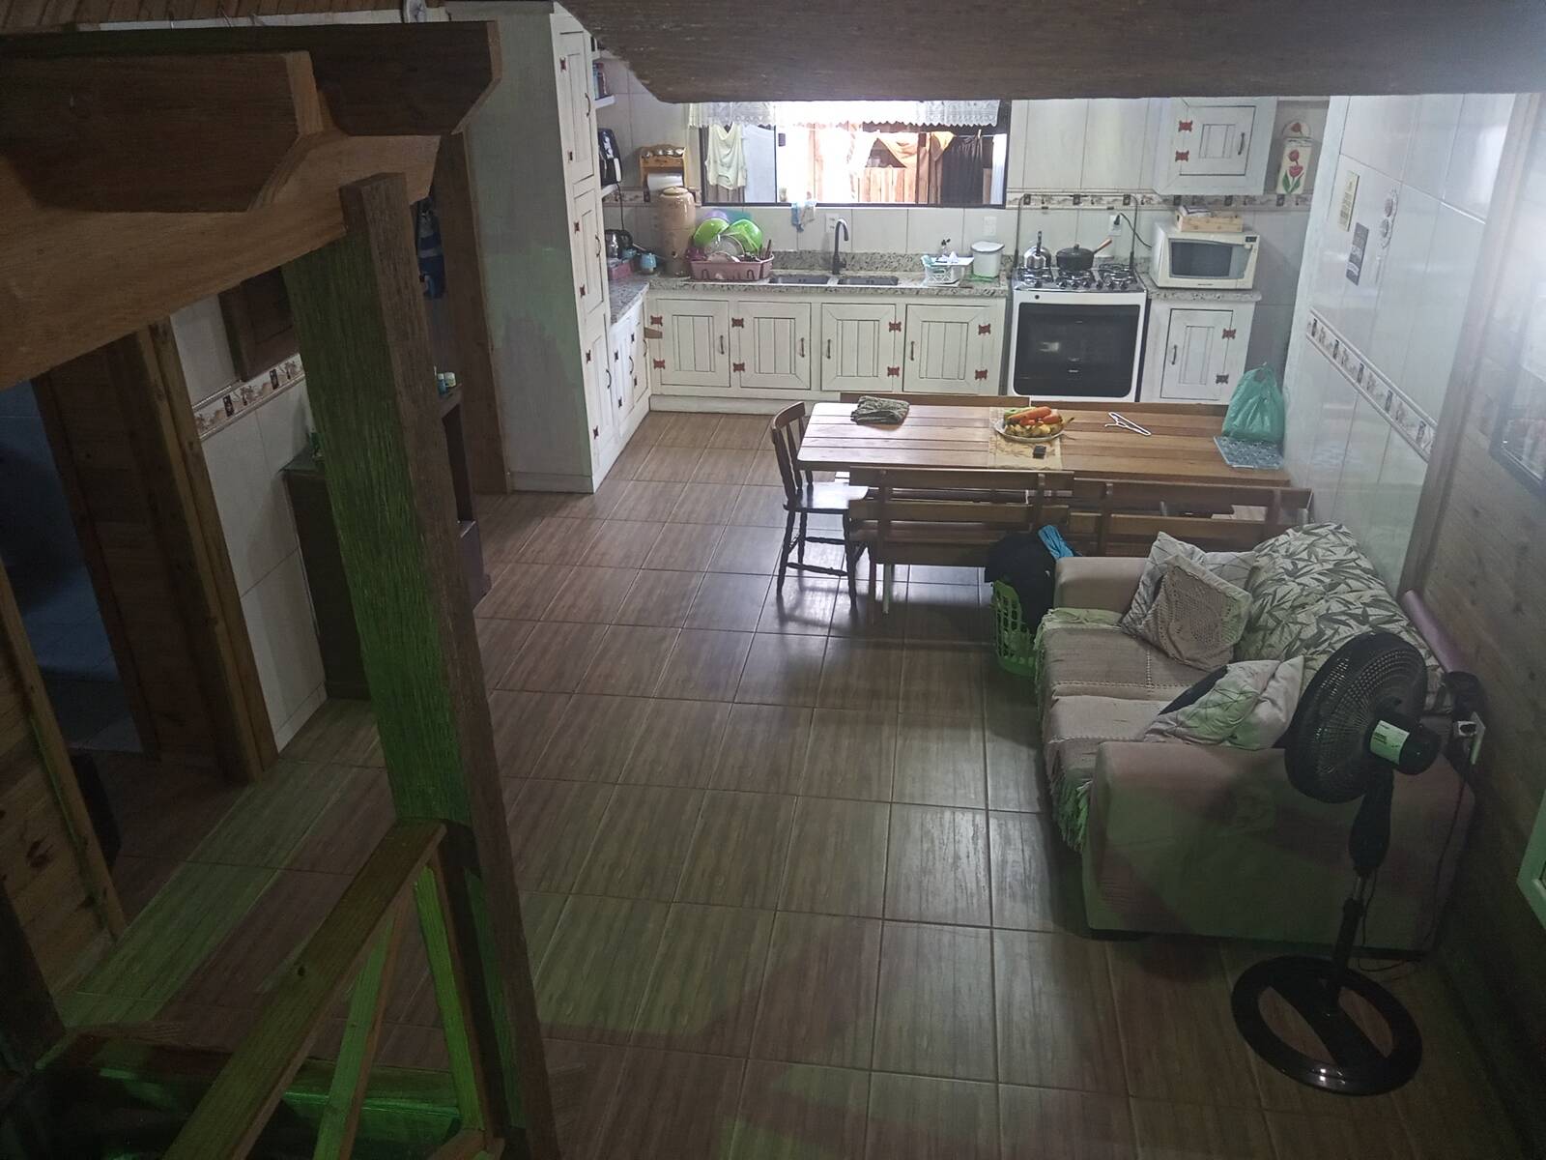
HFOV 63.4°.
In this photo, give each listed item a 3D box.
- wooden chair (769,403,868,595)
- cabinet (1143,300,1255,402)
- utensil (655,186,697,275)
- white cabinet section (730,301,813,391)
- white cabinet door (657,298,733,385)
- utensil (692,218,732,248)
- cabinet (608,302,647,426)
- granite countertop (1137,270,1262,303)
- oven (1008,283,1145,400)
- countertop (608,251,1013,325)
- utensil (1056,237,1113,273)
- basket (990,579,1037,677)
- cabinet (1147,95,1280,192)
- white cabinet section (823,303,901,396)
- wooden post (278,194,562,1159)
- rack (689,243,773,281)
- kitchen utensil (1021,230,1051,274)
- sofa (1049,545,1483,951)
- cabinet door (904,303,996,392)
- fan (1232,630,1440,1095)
[{"bbox_3d":[0.252,-0.351,5.670,0.430,0.830,0.410,9,27,19],"label":"wooden chair"},{"bbox_3d":[2.609,-1.418,7.866,0.611,0.789,0.515,3,25,7],"label":"cabinet"},{"bbox_3d":[-0.614,-2.249,8.047,0.242,0.544,0.238,3,25,7],"label":"utensil"},{"bbox_3d":[0.010,-1.469,7.908,0.455,0.557,0.030,3,26,7],"label":"white cabinet section"},{"bbox_3d":[-0.498,-1.500,7.959,0.462,0.563,0.050,3,26,7],"label":"white cabinet door"},{"bbox_3d":[-0.391,-2.161,7.921,0.250,0.130,0.250,-38,27,22],"label":"utensil"},{"bbox_3d":[-1.079,-1.299,7.712,0.452,0.779,0.875,3,25,7],"label":"cabinet"},{"bbox_3d":[2.613,-1.792,7.686,0.665,0.060,0.541,3,25,7],"label":"granite countertop"},{"bbox_3d":[1.890,-1.468,7.934,0.792,0.836,0.572,3,25,7],"label":"oven"},{"bbox_3d":[0.067,-1.771,7.593,2.678,0.178,1.393,3,25,7],"label":"countertop"},{"bbox_3d":[1.975,-2.029,7.847,0.385,0.155,0.228,-8,27,-16],"label":"utensil"},{"bbox_3d":[1.113,0.151,5.115,0.420,0.370,0.400,3,26,7],"label":"basket"},{"bbox_3d":[2.627,-2.619,7.438,0.595,0.592,0.280,3,25,7],"label":"cabinet"},{"bbox_3d":[0.540,-1.455,7.868,0.468,0.560,0.032,3,25,7],"label":"white cabinet section"},{"bbox_3d":[-0.571,0.412,2.189,0.138,2.136,0.148,2,24,8],"label":"wooden post"},{"bbox_3d":[-0.256,-1.986,7.884,0.475,0.135,0.300,3,26,7],"label":"rack"},{"bbox_3d":[1.673,-2.064,7.845,0.170,0.230,0.205,4,26,9],"label":"kitchen utensil"},{"bbox_3d":[1.438,0.427,4.025,1.030,0.800,1.340,3,26,7],"label":"sofa"},{"bbox_3d":[1.063,-1.411,7.710,0.493,0.545,0.030,3,26,7],"label":"cabinet door"},{"bbox_3d":[1.453,0.670,3.068,0.460,1.115,0.460,-22,33,-38],"label":"fan"}]

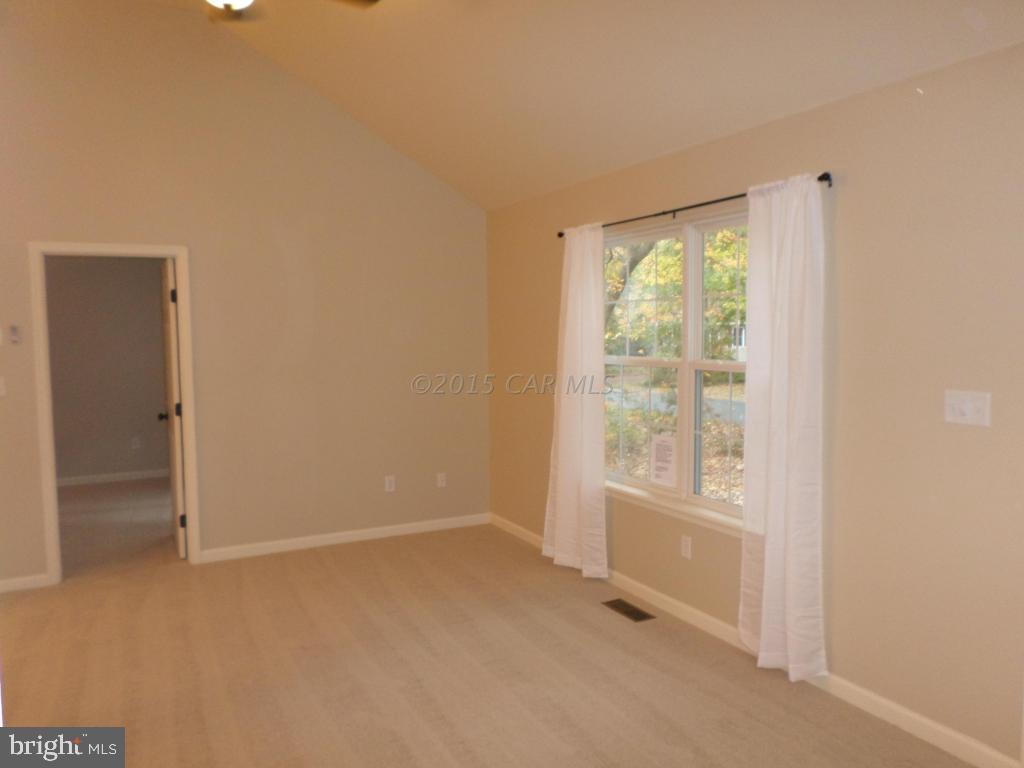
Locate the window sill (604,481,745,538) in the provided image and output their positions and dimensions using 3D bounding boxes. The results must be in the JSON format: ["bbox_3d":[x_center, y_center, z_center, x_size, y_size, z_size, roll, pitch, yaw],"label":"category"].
[{"bbox_3d":[0.938,0.683,3.905,0.097,0.072,1.716,-3,5,-29],"label":"window sill"}]

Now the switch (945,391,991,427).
[{"bbox_3d":[1.603,0.085,2.609,0.012,0.116,0.158,-3,5,-29],"label":"switch"}]

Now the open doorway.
[{"bbox_3d":[-2.488,0.179,4.689,0.864,2.076,0.131,-3,5,-29],"label":"open doorway"}]

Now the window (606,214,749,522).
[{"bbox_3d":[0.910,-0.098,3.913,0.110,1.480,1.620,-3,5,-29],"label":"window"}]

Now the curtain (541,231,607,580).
[{"bbox_3d":[0.398,0.118,4.650,0.130,2.140,0.620,-3,5,-29],"label":"curtain"}]

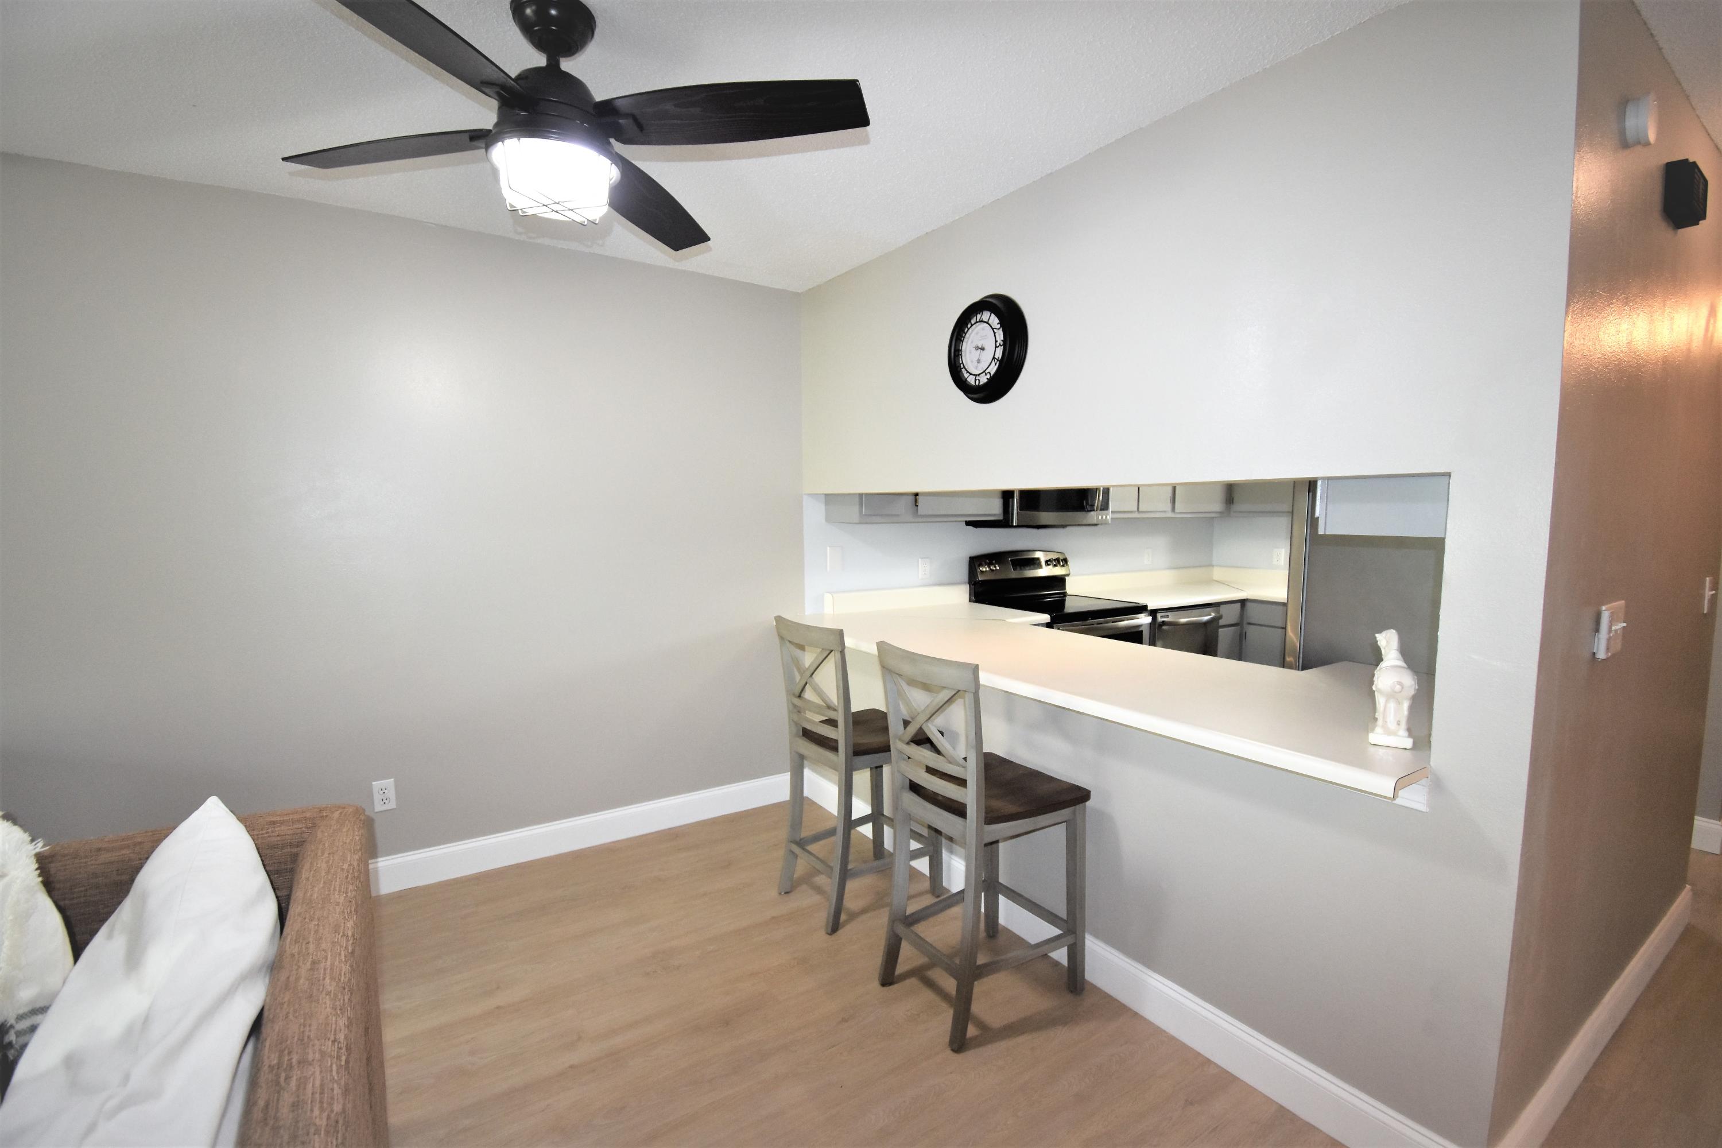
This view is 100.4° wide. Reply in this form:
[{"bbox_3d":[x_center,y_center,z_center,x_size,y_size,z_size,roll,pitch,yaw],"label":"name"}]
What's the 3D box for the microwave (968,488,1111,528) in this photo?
[{"bbox_3d":[1.014,-0.480,4.033,0.760,0.420,0.400,-3,6,-33],"label":"microwave"}]

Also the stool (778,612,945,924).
[{"bbox_3d":[0.004,0.675,2.612,0.480,1.030,0.420,-4,6,-36],"label":"stool"}]

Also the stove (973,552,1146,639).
[{"bbox_3d":[1.094,0.481,3.992,0.760,1.180,0.690,-3,6,-33],"label":"stove"}]

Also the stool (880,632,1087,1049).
[{"bbox_3d":[0.357,0.720,2.074,0.480,1.030,0.420,-3,6,-34],"label":"stool"}]

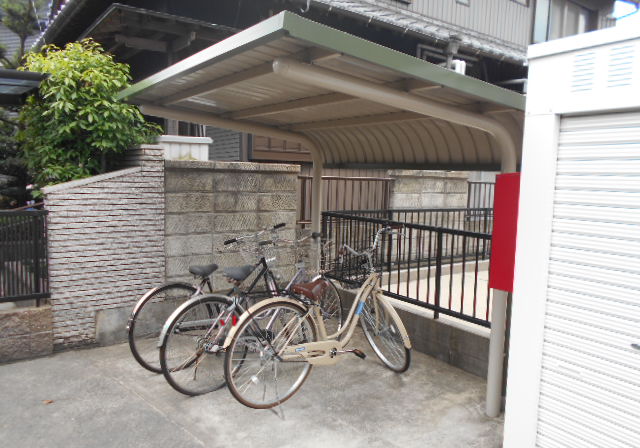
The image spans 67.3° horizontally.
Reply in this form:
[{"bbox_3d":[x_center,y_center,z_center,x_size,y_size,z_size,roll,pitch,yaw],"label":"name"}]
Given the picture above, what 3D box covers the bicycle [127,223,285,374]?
[{"bbox_3d":[-0.735,0.543,3.855,1.670,1.060,0.560,-5,9,-44],"label":"bicycle"}]

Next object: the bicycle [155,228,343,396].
[{"bbox_3d":[-0.362,0.589,3.509,1.720,1.060,0.570,-4,8,-41],"label":"bicycle"}]

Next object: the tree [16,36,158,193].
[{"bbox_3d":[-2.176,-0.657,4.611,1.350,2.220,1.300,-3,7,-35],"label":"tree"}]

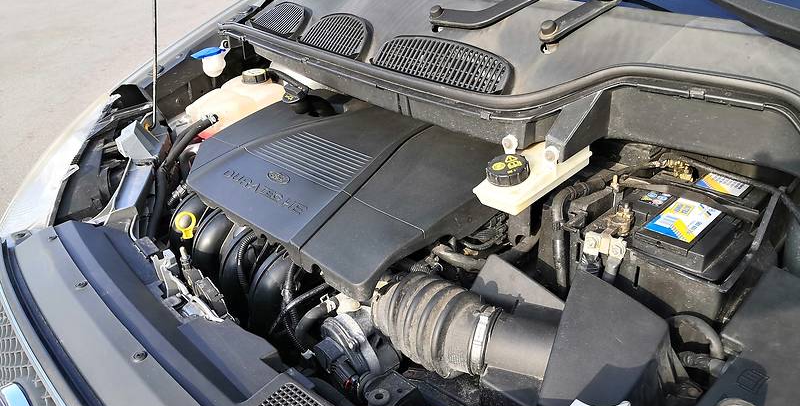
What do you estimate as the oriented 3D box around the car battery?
[{"bbox_3d":[0.475,0.080,1.067,0.278,0.190,0.177,-28,36,-37],"label":"car battery"}]

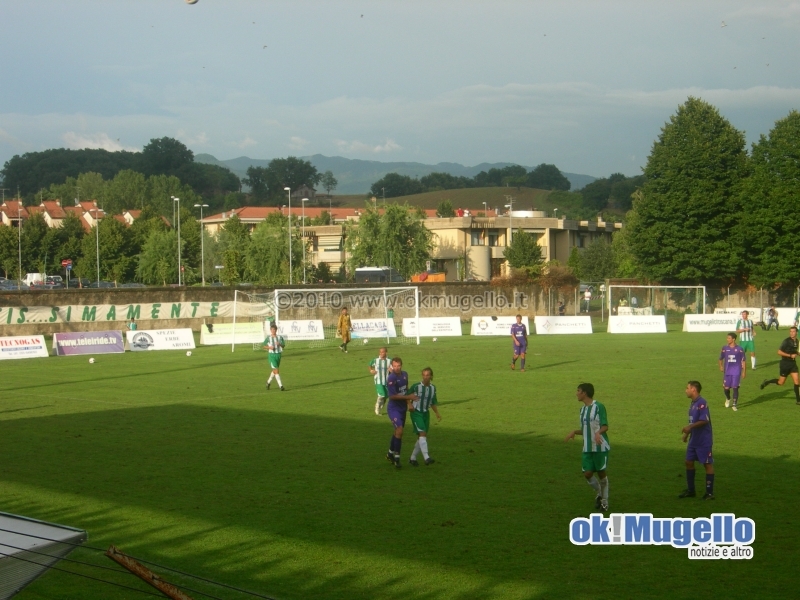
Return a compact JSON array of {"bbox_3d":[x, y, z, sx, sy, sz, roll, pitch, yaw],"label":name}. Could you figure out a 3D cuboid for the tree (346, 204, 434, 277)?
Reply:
[{"bbox_3d":[-0.952,-5.040,160.090,8.300,8.673,8.000,-1,1,0],"label":"tree"}]

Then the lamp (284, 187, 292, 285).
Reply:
[{"bbox_3d":[-8.726,-4.488,132.075,0.600,8.796,0.250,-1,1,22],"label":"lamp"}]

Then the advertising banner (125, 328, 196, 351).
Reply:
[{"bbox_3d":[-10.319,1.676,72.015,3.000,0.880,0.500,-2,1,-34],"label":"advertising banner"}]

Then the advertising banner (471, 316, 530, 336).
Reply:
[{"bbox_3d":[4.811,1.250,79.534,2.800,0.890,0.600,-1,1,-13],"label":"advertising banner"}]

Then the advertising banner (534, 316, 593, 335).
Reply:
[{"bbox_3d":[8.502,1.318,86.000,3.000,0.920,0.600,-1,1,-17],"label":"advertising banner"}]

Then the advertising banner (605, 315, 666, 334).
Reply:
[{"bbox_3d":[11.572,1.165,81.035,2.800,0.890,0.600,-1,1,-9],"label":"advertising banner"}]

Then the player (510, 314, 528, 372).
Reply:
[{"bbox_3d":[3.821,1.368,53.200,0.560,1.750,0.450,-1,1,7],"label":"player"}]

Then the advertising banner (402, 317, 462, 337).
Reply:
[{"bbox_3d":[1.552,1.291,78.801,2.800,0.890,0.600,-1,1,-14],"label":"advertising banner"}]

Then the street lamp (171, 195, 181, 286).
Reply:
[{"bbox_3d":[-18.910,-4.370,142.073,0.600,8.587,0.250,-1,1,22],"label":"street lamp"}]

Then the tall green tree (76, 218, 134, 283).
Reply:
[{"bbox_3d":[-27.365,-3.869,155.063,5.600,7.448,5.600,-1,1,-10],"label":"tall green tree"}]

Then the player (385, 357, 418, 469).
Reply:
[{"bbox_3d":[0.001,1.896,28.360,0.500,1.820,0.480,-1,1,-34],"label":"player"}]

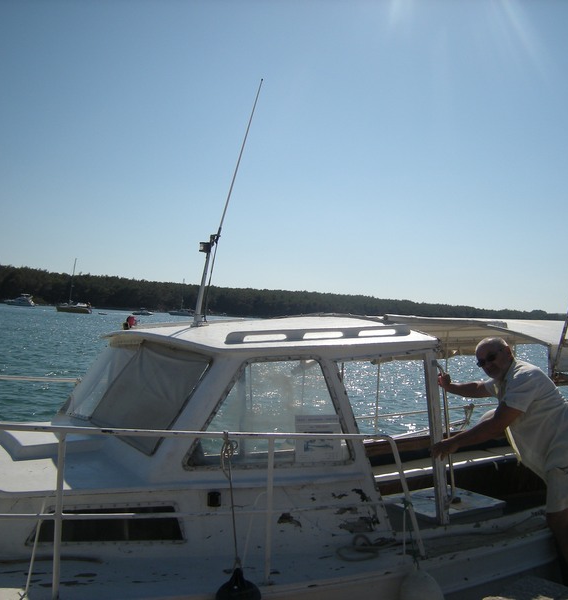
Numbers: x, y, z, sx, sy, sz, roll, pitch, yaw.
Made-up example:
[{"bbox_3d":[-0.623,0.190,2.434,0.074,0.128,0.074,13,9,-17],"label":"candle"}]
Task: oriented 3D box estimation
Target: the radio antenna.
[{"bbox_3d":[-0.376,-0.672,4.338,0.180,1.727,0.110,16,-5,-21],"label":"radio antenna"}]

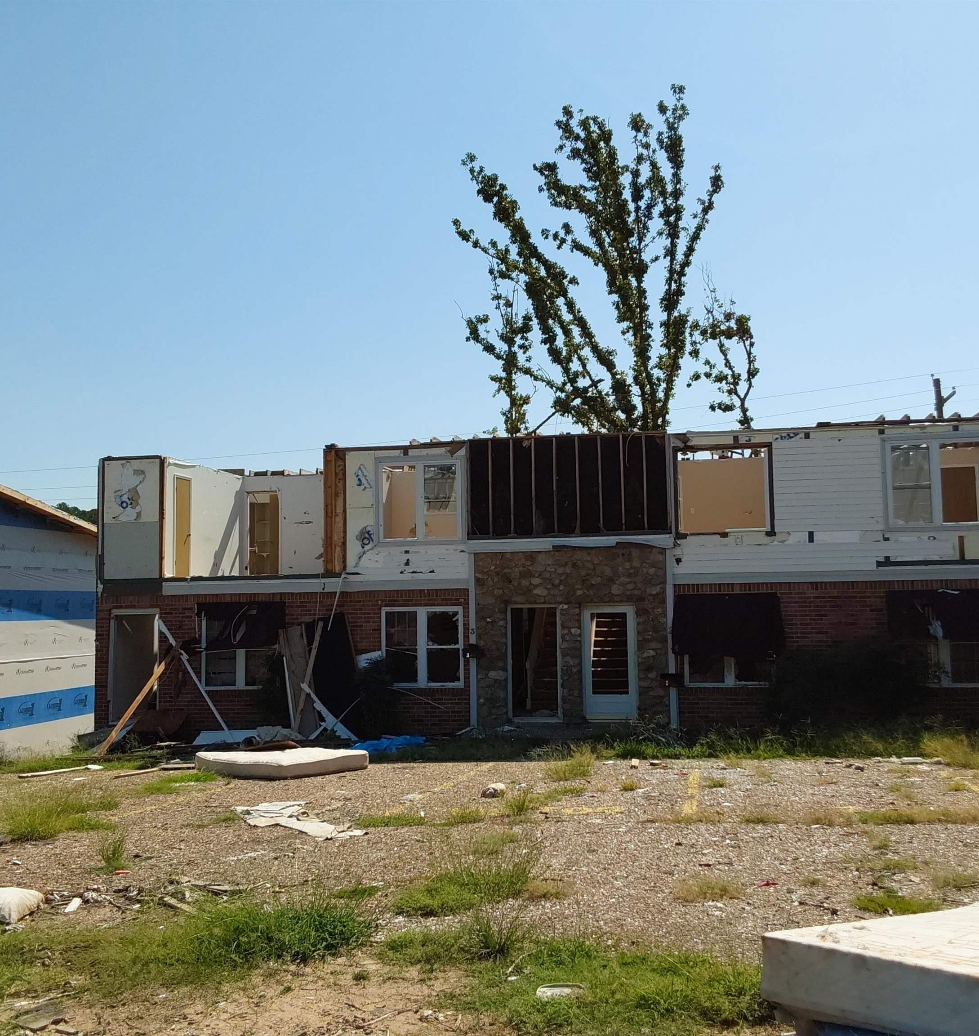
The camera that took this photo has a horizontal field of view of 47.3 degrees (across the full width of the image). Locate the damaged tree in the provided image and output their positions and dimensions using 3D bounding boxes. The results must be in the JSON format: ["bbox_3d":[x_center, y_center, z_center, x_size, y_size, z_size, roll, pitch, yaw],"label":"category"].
[{"bbox_3d":[3.574,-4.192,33.901,9.233,18.492,8.494,-1,-4,0],"label":"damaged tree"}]

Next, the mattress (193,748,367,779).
[{"bbox_3d":[-2.841,3.329,15.257,1.930,0.210,1.410,-6,-8,41],"label":"mattress"}]

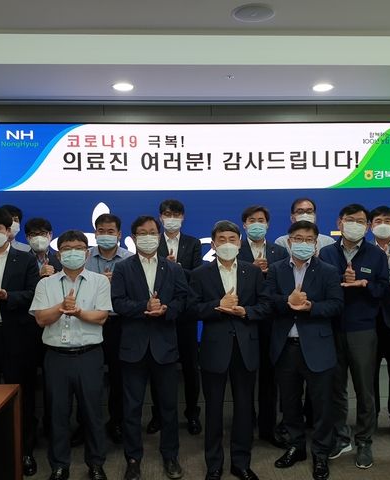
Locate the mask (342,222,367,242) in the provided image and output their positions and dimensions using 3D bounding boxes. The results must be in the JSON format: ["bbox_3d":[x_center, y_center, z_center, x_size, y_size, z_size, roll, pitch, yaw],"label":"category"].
[{"bbox_3d":[1.078,-0.051,3.240,0.160,0.130,0.090,7,2,16],"label":"mask"}]

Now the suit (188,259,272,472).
[{"bbox_3d":[0.224,0.815,3.120,0.560,1.400,0.370,-1,2,1],"label":"suit"}]

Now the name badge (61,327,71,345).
[{"bbox_3d":[-0.818,0.611,3.060,0.059,0.108,0.010,-1,0,-9],"label":"name badge"}]

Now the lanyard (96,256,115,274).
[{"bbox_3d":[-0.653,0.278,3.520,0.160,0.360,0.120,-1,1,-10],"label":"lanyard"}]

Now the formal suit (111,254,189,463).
[{"bbox_3d":[-0.297,0.791,3.210,0.510,1.400,0.360,-1,0,-5],"label":"formal suit"}]

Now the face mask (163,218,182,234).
[{"bbox_3d":[-0.182,-0.113,3.880,0.150,0.125,0.085,-1,0,-3],"label":"face mask"}]

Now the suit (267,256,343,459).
[{"bbox_3d":[0.747,0.794,3.250,0.510,1.380,0.360,-1,0,17],"label":"suit"}]

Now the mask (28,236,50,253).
[{"bbox_3d":[-1.133,0.033,3.480,0.145,0.120,0.090,-1,1,-17],"label":"mask"}]

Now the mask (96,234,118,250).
[{"bbox_3d":[-0.677,0.019,3.680,0.160,0.120,0.085,-1,2,-1],"label":"mask"}]

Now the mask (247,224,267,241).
[{"bbox_3d":[0.449,-0.063,3.500,0.145,0.130,0.090,-1,1,5],"label":"mask"}]

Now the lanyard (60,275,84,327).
[{"bbox_3d":[-0.788,0.401,3.080,0.150,0.330,0.090,-1,2,-9],"label":"lanyard"}]

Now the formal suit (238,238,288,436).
[{"bbox_3d":[0.505,0.730,3.600,0.500,1.490,0.340,-1,2,2],"label":"formal suit"}]

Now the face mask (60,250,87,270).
[{"bbox_3d":[-0.794,0.131,3.140,0.165,0.130,0.090,-1,2,-12],"label":"face mask"}]

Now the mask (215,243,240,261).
[{"bbox_3d":[0.209,0.072,3.060,0.147,0.115,0.090,-1,1,0],"label":"mask"}]

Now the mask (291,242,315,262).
[{"bbox_3d":[0.693,0.071,3.070,0.152,0.116,0.090,-1,1,12],"label":"mask"}]

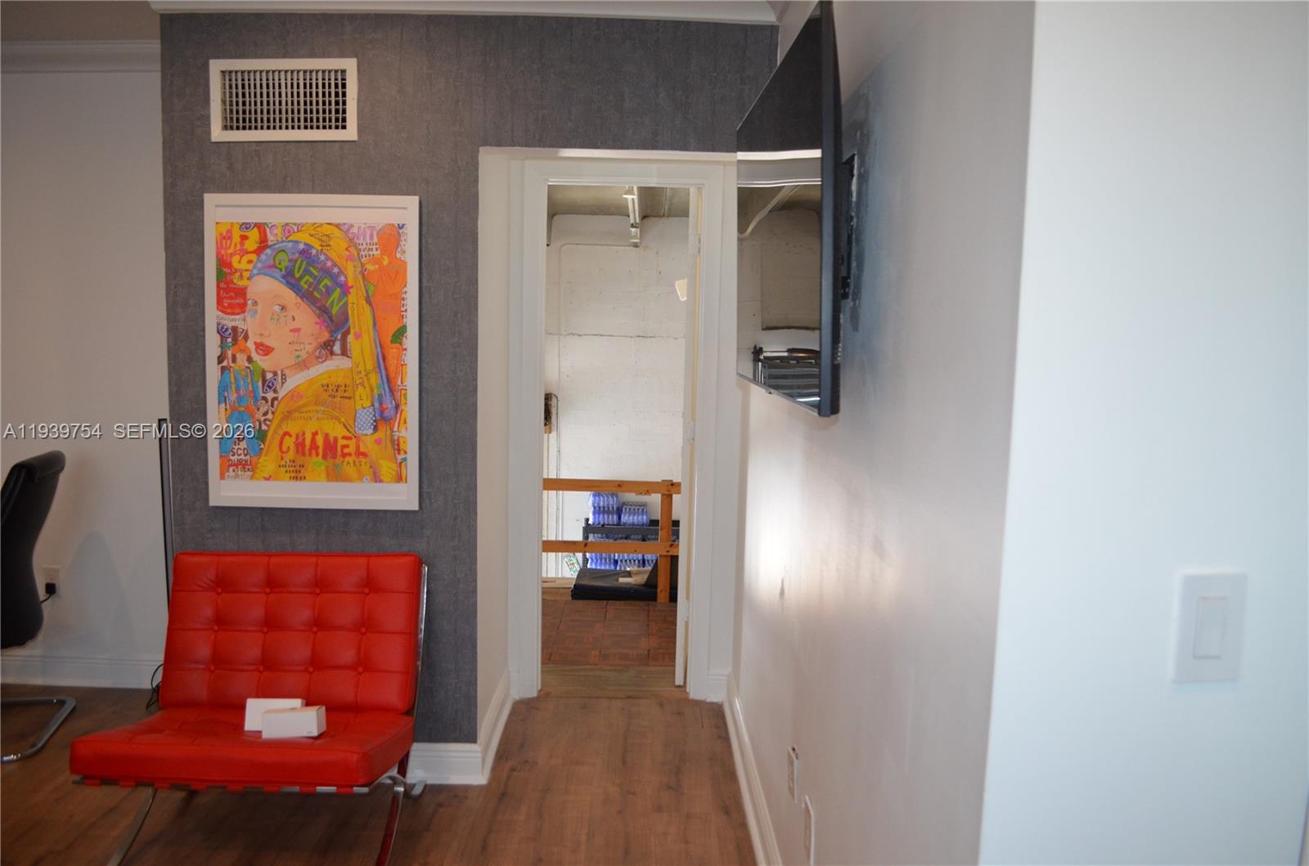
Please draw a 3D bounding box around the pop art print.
[{"bbox_3d":[-1.059,-0.249,3.046,0.655,0.965,0.030,1,6,0],"label":"pop art print"}]

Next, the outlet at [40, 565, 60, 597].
[{"bbox_3d":[-2.409,0.592,3.909,0.074,0.120,0.010,1,6,0],"label":"outlet"}]

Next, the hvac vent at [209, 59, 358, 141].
[{"bbox_3d":[-1.120,-1.007,2.967,0.450,0.246,0.020,1,6,0],"label":"hvac vent"}]

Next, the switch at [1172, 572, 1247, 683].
[{"bbox_3d":[0.579,0.203,1.025,0.071,0.117,0.012,1,6,0],"label":"switch"}]

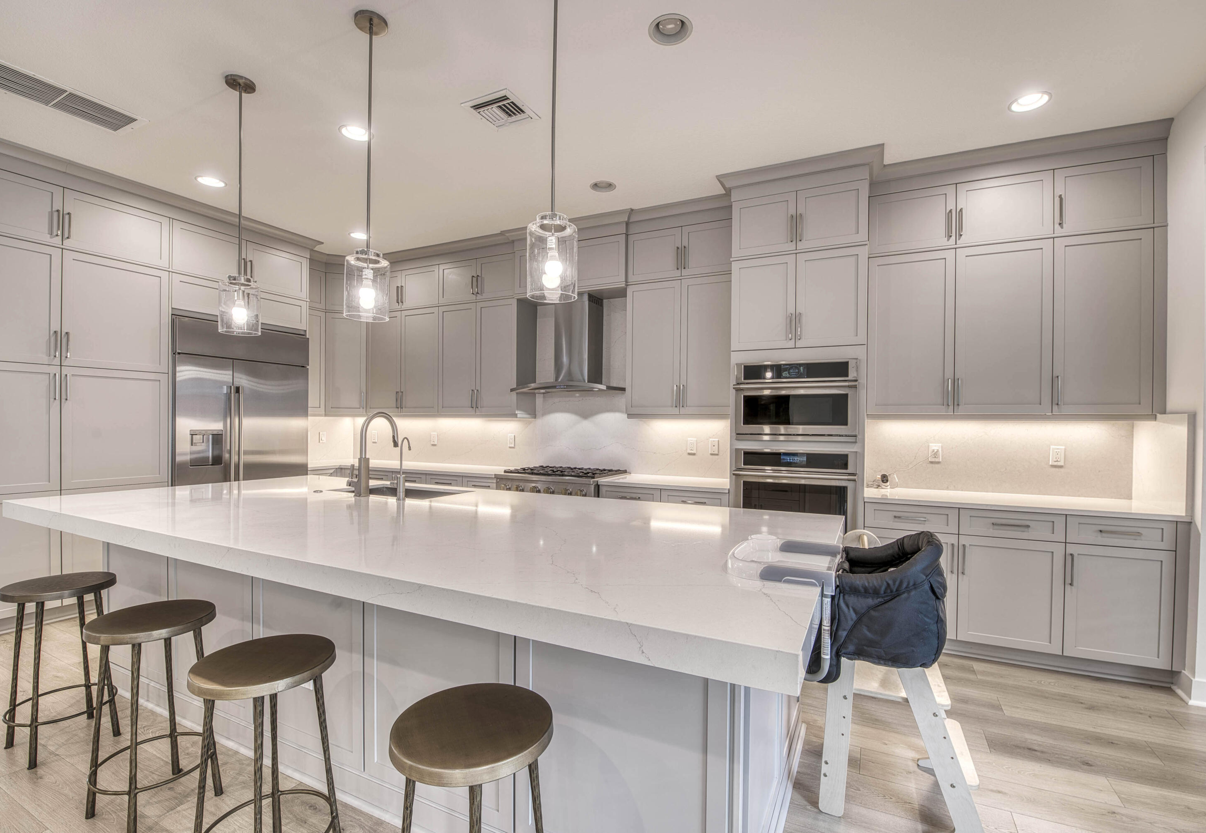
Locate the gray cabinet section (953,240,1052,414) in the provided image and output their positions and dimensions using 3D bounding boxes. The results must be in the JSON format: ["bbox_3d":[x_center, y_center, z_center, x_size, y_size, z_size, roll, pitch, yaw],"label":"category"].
[{"bbox_3d":[2.536,-0.541,3.357,0.493,1.052,0.330,0,0,24],"label":"gray cabinet section"}]

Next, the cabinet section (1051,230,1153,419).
[{"bbox_3d":[2.964,-0.539,3.164,0.445,1.052,0.330,0,0,24],"label":"cabinet section"}]

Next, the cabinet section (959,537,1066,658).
[{"bbox_3d":[2.382,0.977,3.155,0.480,0.598,0.600,0,0,25],"label":"cabinet section"}]

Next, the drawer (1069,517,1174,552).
[{"bbox_3d":[2.833,0.622,2.969,0.445,0.153,0.500,0,0,24],"label":"drawer"}]

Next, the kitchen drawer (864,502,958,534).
[{"bbox_3d":[1.950,0.614,3.358,0.490,0.153,0.500,0,0,24],"label":"kitchen drawer"}]

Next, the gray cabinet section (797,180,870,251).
[{"bbox_3d":[1.557,-1.259,3.535,0.408,0.377,0.600,0,0,25],"label":"gray cabinet section"}]

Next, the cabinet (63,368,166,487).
[{"bbox_3d":[-3.652,0.077,3.765,0.580,0.818,0.595,0,0,24],"label":"cabinet"}]

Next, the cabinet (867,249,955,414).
[{"bbox_3d":[2.071,-0.540,3.541,0.497,1.051,0.330,0,0,24],"label":"cabinet"}]

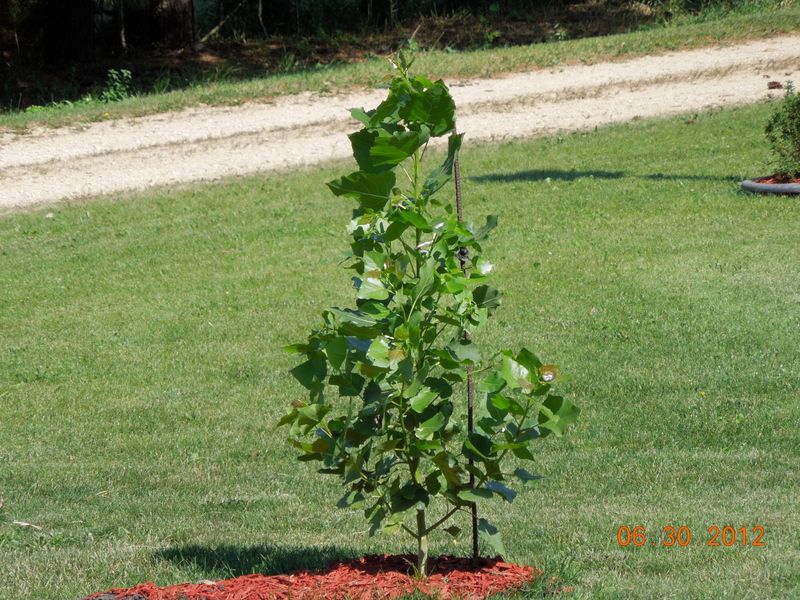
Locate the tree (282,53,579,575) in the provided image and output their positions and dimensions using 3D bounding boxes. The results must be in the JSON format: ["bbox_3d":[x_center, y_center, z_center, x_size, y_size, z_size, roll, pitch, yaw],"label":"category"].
[{"bbox_3d":[0.090,0.040,16.500,0.870,1.540,0.840,0,4,0],"label":"tree"}]

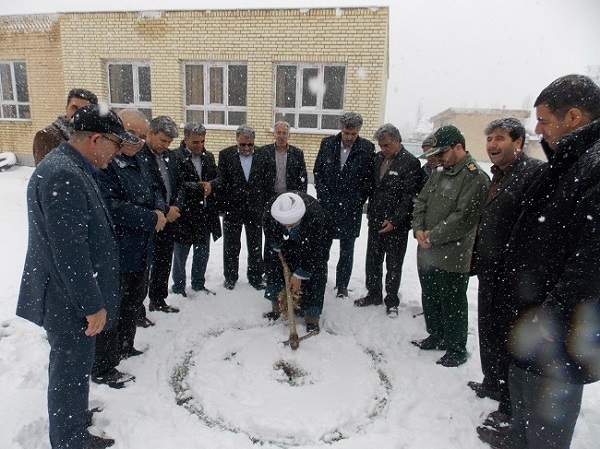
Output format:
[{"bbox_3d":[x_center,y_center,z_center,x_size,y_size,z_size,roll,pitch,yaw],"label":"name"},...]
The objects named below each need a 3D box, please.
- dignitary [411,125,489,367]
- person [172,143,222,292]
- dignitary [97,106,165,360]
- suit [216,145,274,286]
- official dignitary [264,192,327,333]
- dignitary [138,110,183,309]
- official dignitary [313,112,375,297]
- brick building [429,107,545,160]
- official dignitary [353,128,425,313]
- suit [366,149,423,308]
[{"bbox_3d":[1.085,0.174,2.892,0.440,1.710,0.540,-5,15,-31],"label":"dignitary"},{"bbox_3d":[-1.063,-0.085,3.977,0.550,1.580,0.400,-2,11,-27],"label":"person"},{"bbox_3d":[-1.107,0.158,2.536,0.460,1.700,0.540,5,13,12],"label":"dignitary"},{"bbox_3d":[-0.552,-0.062,4.011,0.570,1.440,0.340,0,13,-11],"label":"suit"},{"bbox_3d":[-0.028,0.291,3.297,0.560,1.170,0.780,4,10,7],"label":"official dignitary"},{"bbox_3d":[-1.196,-0.039,3.382,0.420,1.680,0.530,11,13,40],"label":"dignitary"},{"bbox_3d":[0.451,-0.158,3.964,0.580,1.820,0.390,6,13,14],"label":"official dignitary"},{"bbox_3d":[11.209,-5.366,24.825,4.500,3.080,6.400,4,10,6],"label":"brick building"},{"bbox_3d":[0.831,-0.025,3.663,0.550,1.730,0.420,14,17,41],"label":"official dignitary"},{"bbox_3d":[0.909,0.018,3.925,0.550,1.480,0.380,9,11,30],"label":"suit"}]

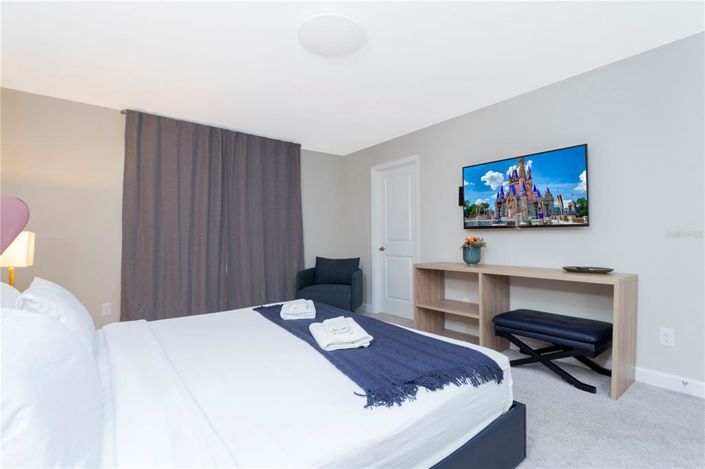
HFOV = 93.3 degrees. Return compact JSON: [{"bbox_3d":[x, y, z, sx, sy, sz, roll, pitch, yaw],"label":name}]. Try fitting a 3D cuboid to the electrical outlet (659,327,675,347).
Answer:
[{"bbox_3d":[2.211,0.726,2.339,0.012,0.120,0.077,1,-2,-38],"label":"electrical outlet"}]

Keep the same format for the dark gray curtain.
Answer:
[{"bbox_3d":[-1.578,-0.103,4.200,2.180,2.400,0.110,1,-2,-38],"label":"dark gray curtain"}]

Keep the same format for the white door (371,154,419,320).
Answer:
[{"bbox_3d":[0.601,0.076,4.500,0.100,2.090,0.880,1,-2,-38],"label":"white door"}]

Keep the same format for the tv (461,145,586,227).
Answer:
[{"bbox_3d":[1.558,-0.386,3.127,0.060,0.655,1.135,1,-2,-38],"label":"tv"}]

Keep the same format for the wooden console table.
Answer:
[{"bbox_3d":[1.383,0.711,3.024,0.450,0.770,1.780,1,-2,-38],"label":"wooden console table"}]

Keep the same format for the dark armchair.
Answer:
[{"bbox_3d":[-0.297,0.733,4.700,0.770,0.790,0.710,0,-1,14],"label":"dark armchair"}]

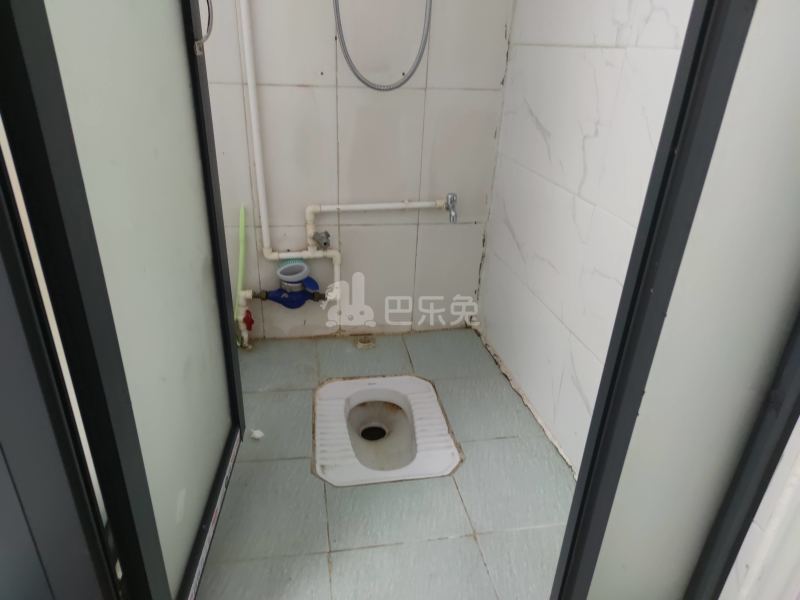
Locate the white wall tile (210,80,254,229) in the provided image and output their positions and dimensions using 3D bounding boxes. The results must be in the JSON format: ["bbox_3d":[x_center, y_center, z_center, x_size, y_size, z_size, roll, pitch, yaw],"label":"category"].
[{"bbox_3d":[-0.553,-0.403,1.582,0.250,0.404,0.010,-2,25,-10],"label":"white wall tile"}]

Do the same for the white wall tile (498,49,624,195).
[{"bbox_3d":[0.365,-0.465,1.375,0.010,0.299,0.605,-2,25,-10],"label":"white wall tile"}]

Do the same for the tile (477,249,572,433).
[{"bbox_3d":[0.342,0.083,1.628,0.010,0.312,0.605,-2,25,-10],"label":"tile"}]

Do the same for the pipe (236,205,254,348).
[{"bbox_3d":[-0.477,-0.061,1.690,0.050,0.467,0.050,-2,25,-10],"label":"pipe"}]

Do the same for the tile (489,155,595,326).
[{"bbox_3d":[0.353,-0.194,1.500,0.010,0.298,0.605,-2,25,-10],"label":"tile"}]

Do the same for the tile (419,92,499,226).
[{"bbox_3d":[0.182,-0.432,1.712,0.234,0.404,0.010,-2,25,-10],"label":"tile"}]

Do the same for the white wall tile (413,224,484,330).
[{"bbox_3d":[0.164,-0.076,1.900,0.225,0.389,0.010,-2,26,-9],"label":"white wall tile"}]

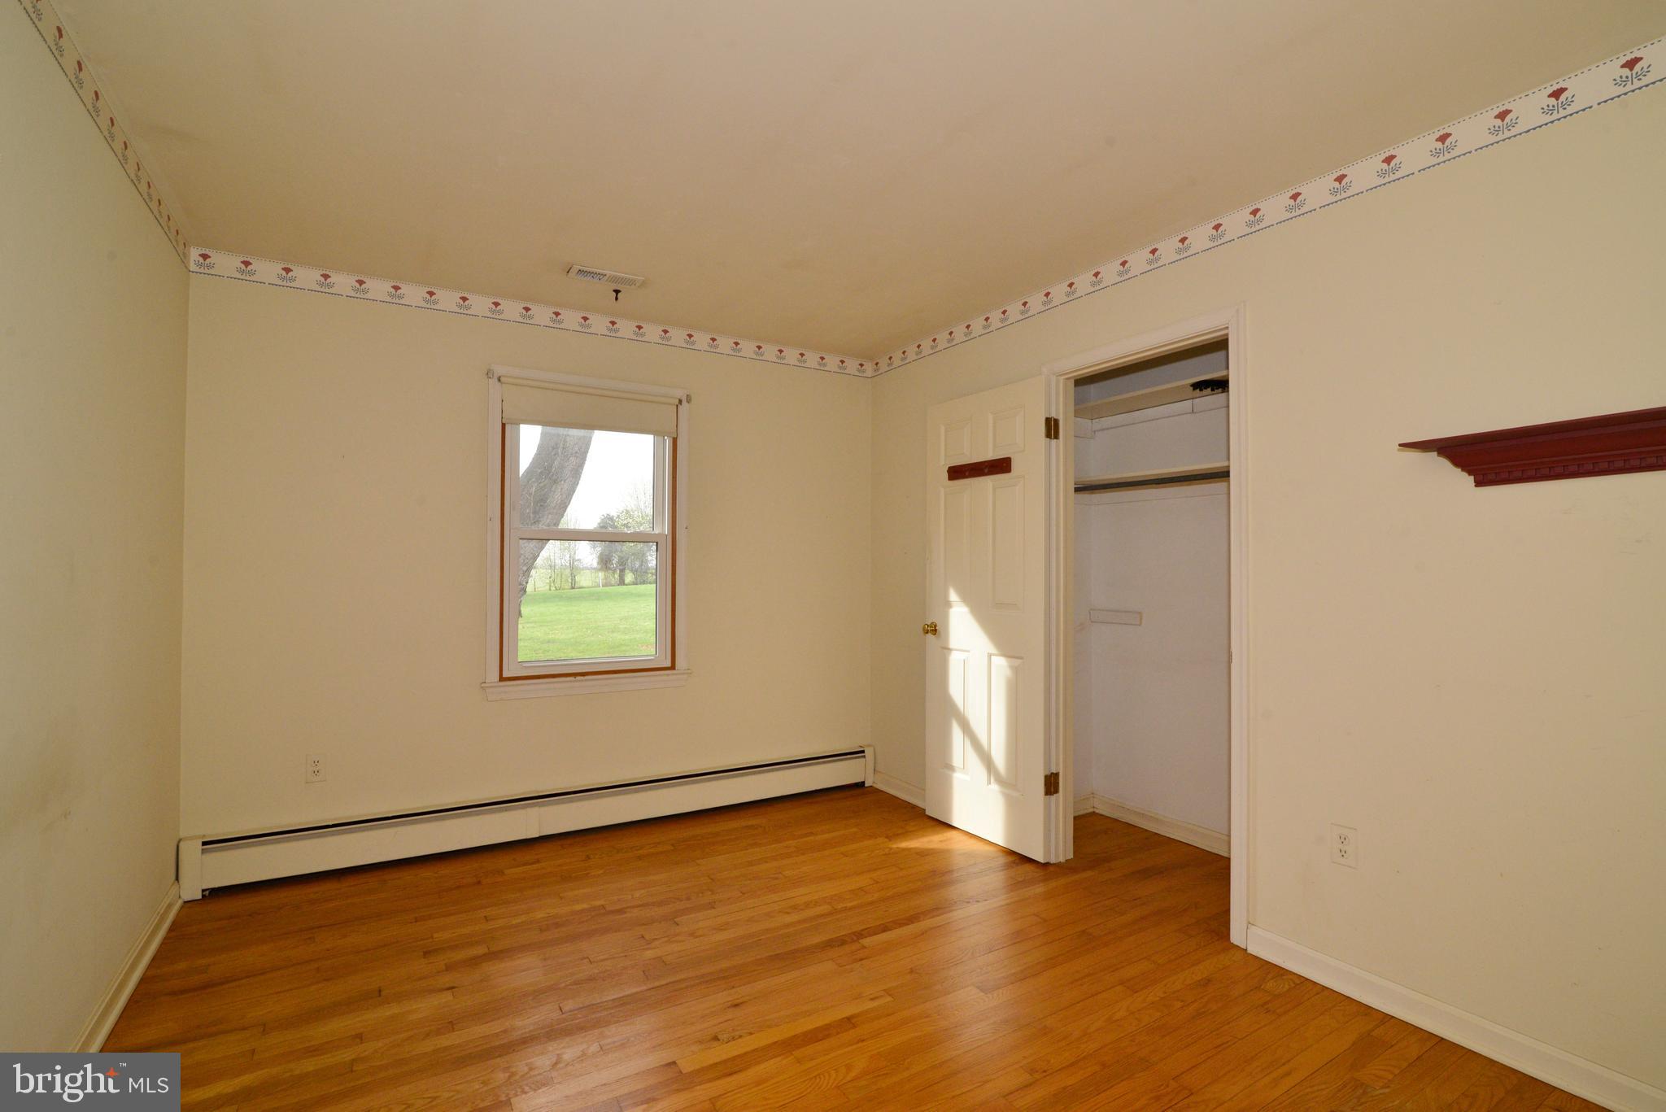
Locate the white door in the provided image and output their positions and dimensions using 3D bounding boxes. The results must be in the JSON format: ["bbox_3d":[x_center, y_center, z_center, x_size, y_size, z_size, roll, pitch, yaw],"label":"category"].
[{"bbox_3d":[0.696,0.263,3.405,0.042,2.035,0.729,1,-1,-34],"label":"white door"}]

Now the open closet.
[{"bbox_3d":[1.354,0.244,3.150,0.715,2.106,1.160,1,-1,-32],"label":"open closet"}]

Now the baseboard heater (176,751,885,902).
[{"bbox_3d":[-1.085,1.169,3.463,3.000,0.210,0.070,1,-1,-30],"label":"baseboard heater"}]

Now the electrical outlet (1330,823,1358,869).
[{"bbox_3d":[1.505,0.855,2.182,0.010,0.115,0.070,1,-1,-32],"label":"electrical outlet"}]

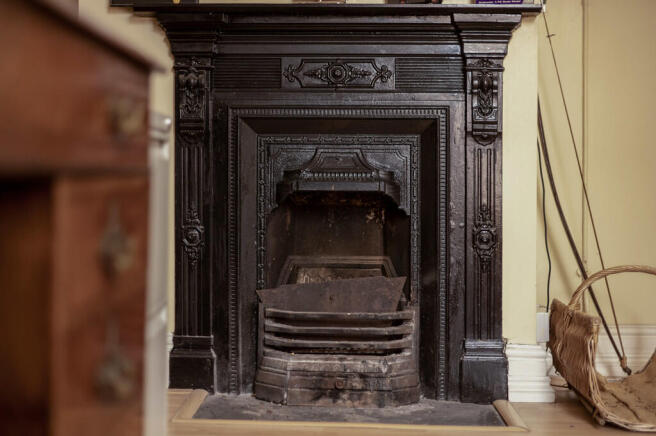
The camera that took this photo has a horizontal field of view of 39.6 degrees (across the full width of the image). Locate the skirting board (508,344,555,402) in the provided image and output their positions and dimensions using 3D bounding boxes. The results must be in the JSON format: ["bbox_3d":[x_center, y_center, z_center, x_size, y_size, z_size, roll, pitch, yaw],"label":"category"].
[{"bbox_3d":[0.597,0.459,2.700,0.147,0.169,0.047,0,2,2],"label":"skirting board"}]

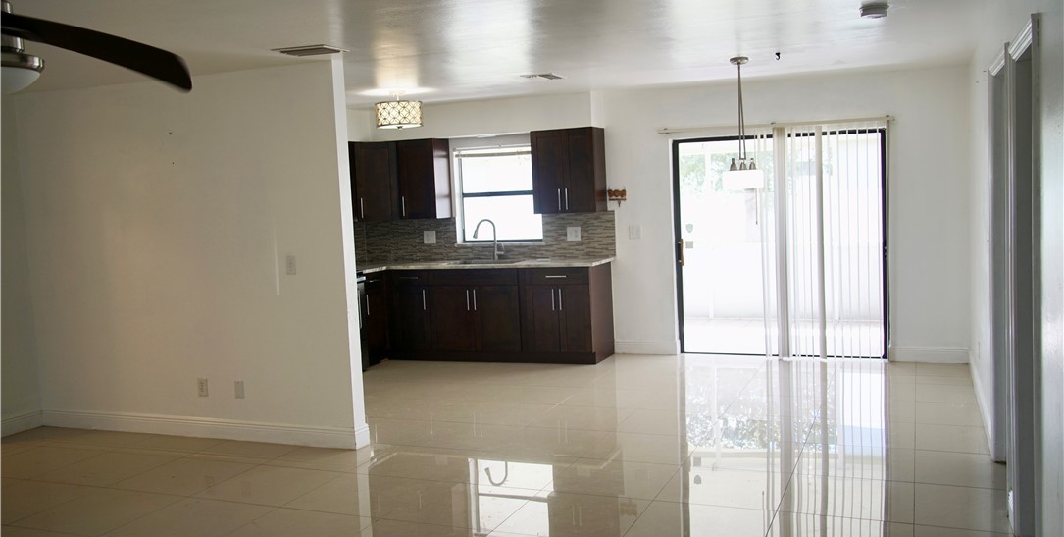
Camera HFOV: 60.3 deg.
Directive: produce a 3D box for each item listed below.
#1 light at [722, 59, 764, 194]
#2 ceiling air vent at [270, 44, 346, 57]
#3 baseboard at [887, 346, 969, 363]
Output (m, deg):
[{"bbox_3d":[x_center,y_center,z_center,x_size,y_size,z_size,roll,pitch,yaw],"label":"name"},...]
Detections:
[{"bbox_3d":[1.479,-1.021,6.451,0.146,0.922,0.759,-1,5,23],"label":"light"},{"bbox_3d":[-1.277,-1.254,5.296,0.338,0.024,0.284,-1,5,23],"label":"ceiling air vent"},{"bbox_3d":[3.303,0.721,7.639,0.610,0.132,0.018,-1,5,23],"label":"baseboard"}]

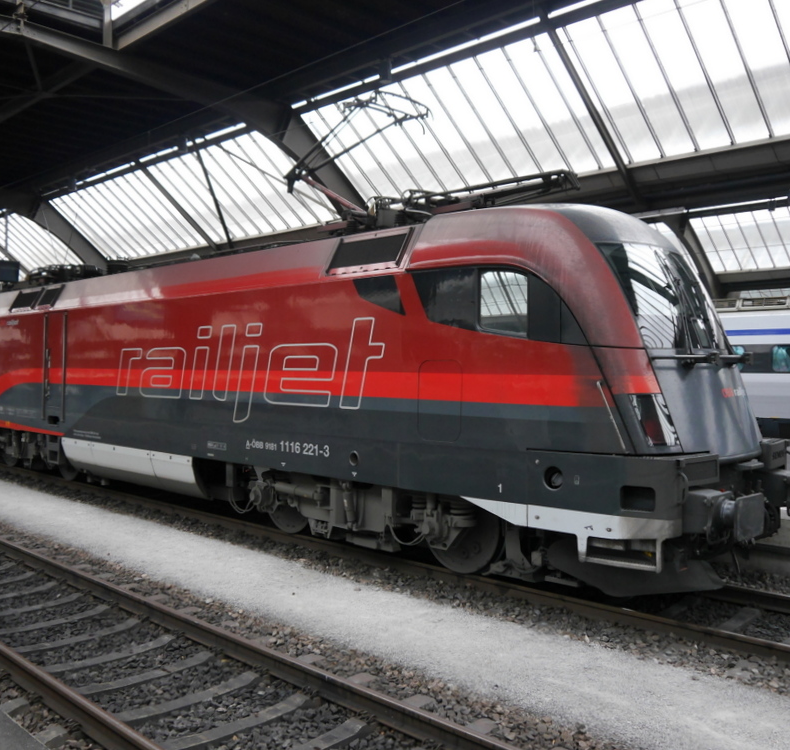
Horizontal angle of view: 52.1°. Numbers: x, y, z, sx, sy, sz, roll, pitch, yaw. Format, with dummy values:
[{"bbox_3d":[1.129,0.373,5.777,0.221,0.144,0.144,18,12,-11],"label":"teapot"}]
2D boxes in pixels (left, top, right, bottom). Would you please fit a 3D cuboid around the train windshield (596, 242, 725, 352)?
[{"bbox_3d":[2.821,-0.745,8.046,1.820,1.170,0.400,1,-22,-46],"label":"train windshield"}]

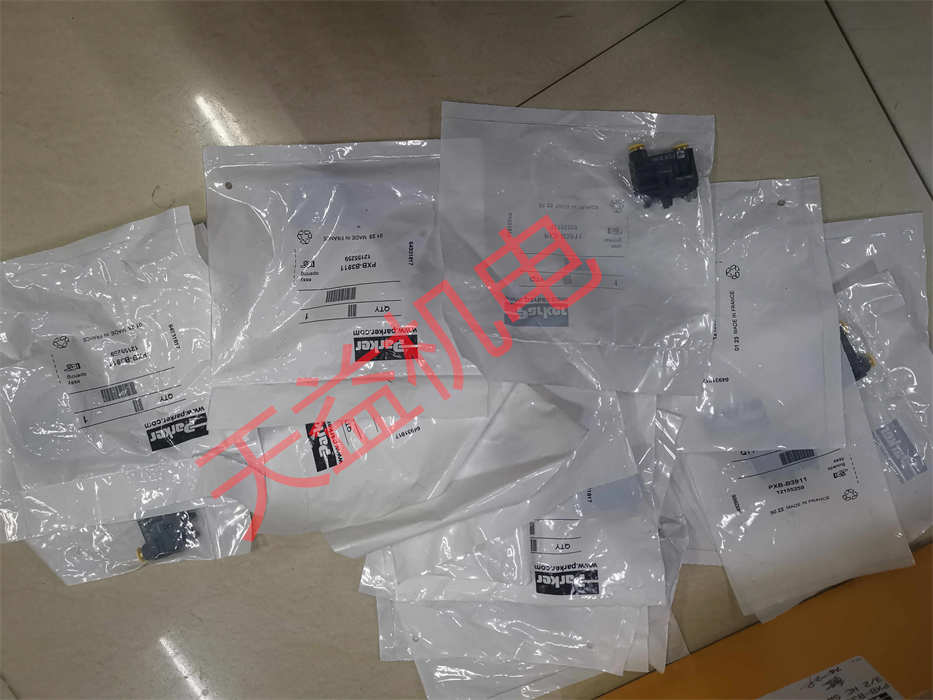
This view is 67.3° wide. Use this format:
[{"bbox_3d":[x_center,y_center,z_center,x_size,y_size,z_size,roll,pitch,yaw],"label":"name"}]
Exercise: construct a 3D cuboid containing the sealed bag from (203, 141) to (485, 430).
[{"bbox_3d":[-0.068,-0.036,0.390,0.156,0.020,0.158,-1,95,0],"label":"sealed bag"}]

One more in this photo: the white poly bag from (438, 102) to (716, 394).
[{"bbox_3d":[0.062,-0.056,0.388,0.153,0.020,0.159,2,95,0],"label":"white poly bag"}]

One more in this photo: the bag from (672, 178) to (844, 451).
[{"bbox_3d":[0.159,-0.019,0.392,0.106,0.018,0.151,-2,95,0],"label":"bag"}]

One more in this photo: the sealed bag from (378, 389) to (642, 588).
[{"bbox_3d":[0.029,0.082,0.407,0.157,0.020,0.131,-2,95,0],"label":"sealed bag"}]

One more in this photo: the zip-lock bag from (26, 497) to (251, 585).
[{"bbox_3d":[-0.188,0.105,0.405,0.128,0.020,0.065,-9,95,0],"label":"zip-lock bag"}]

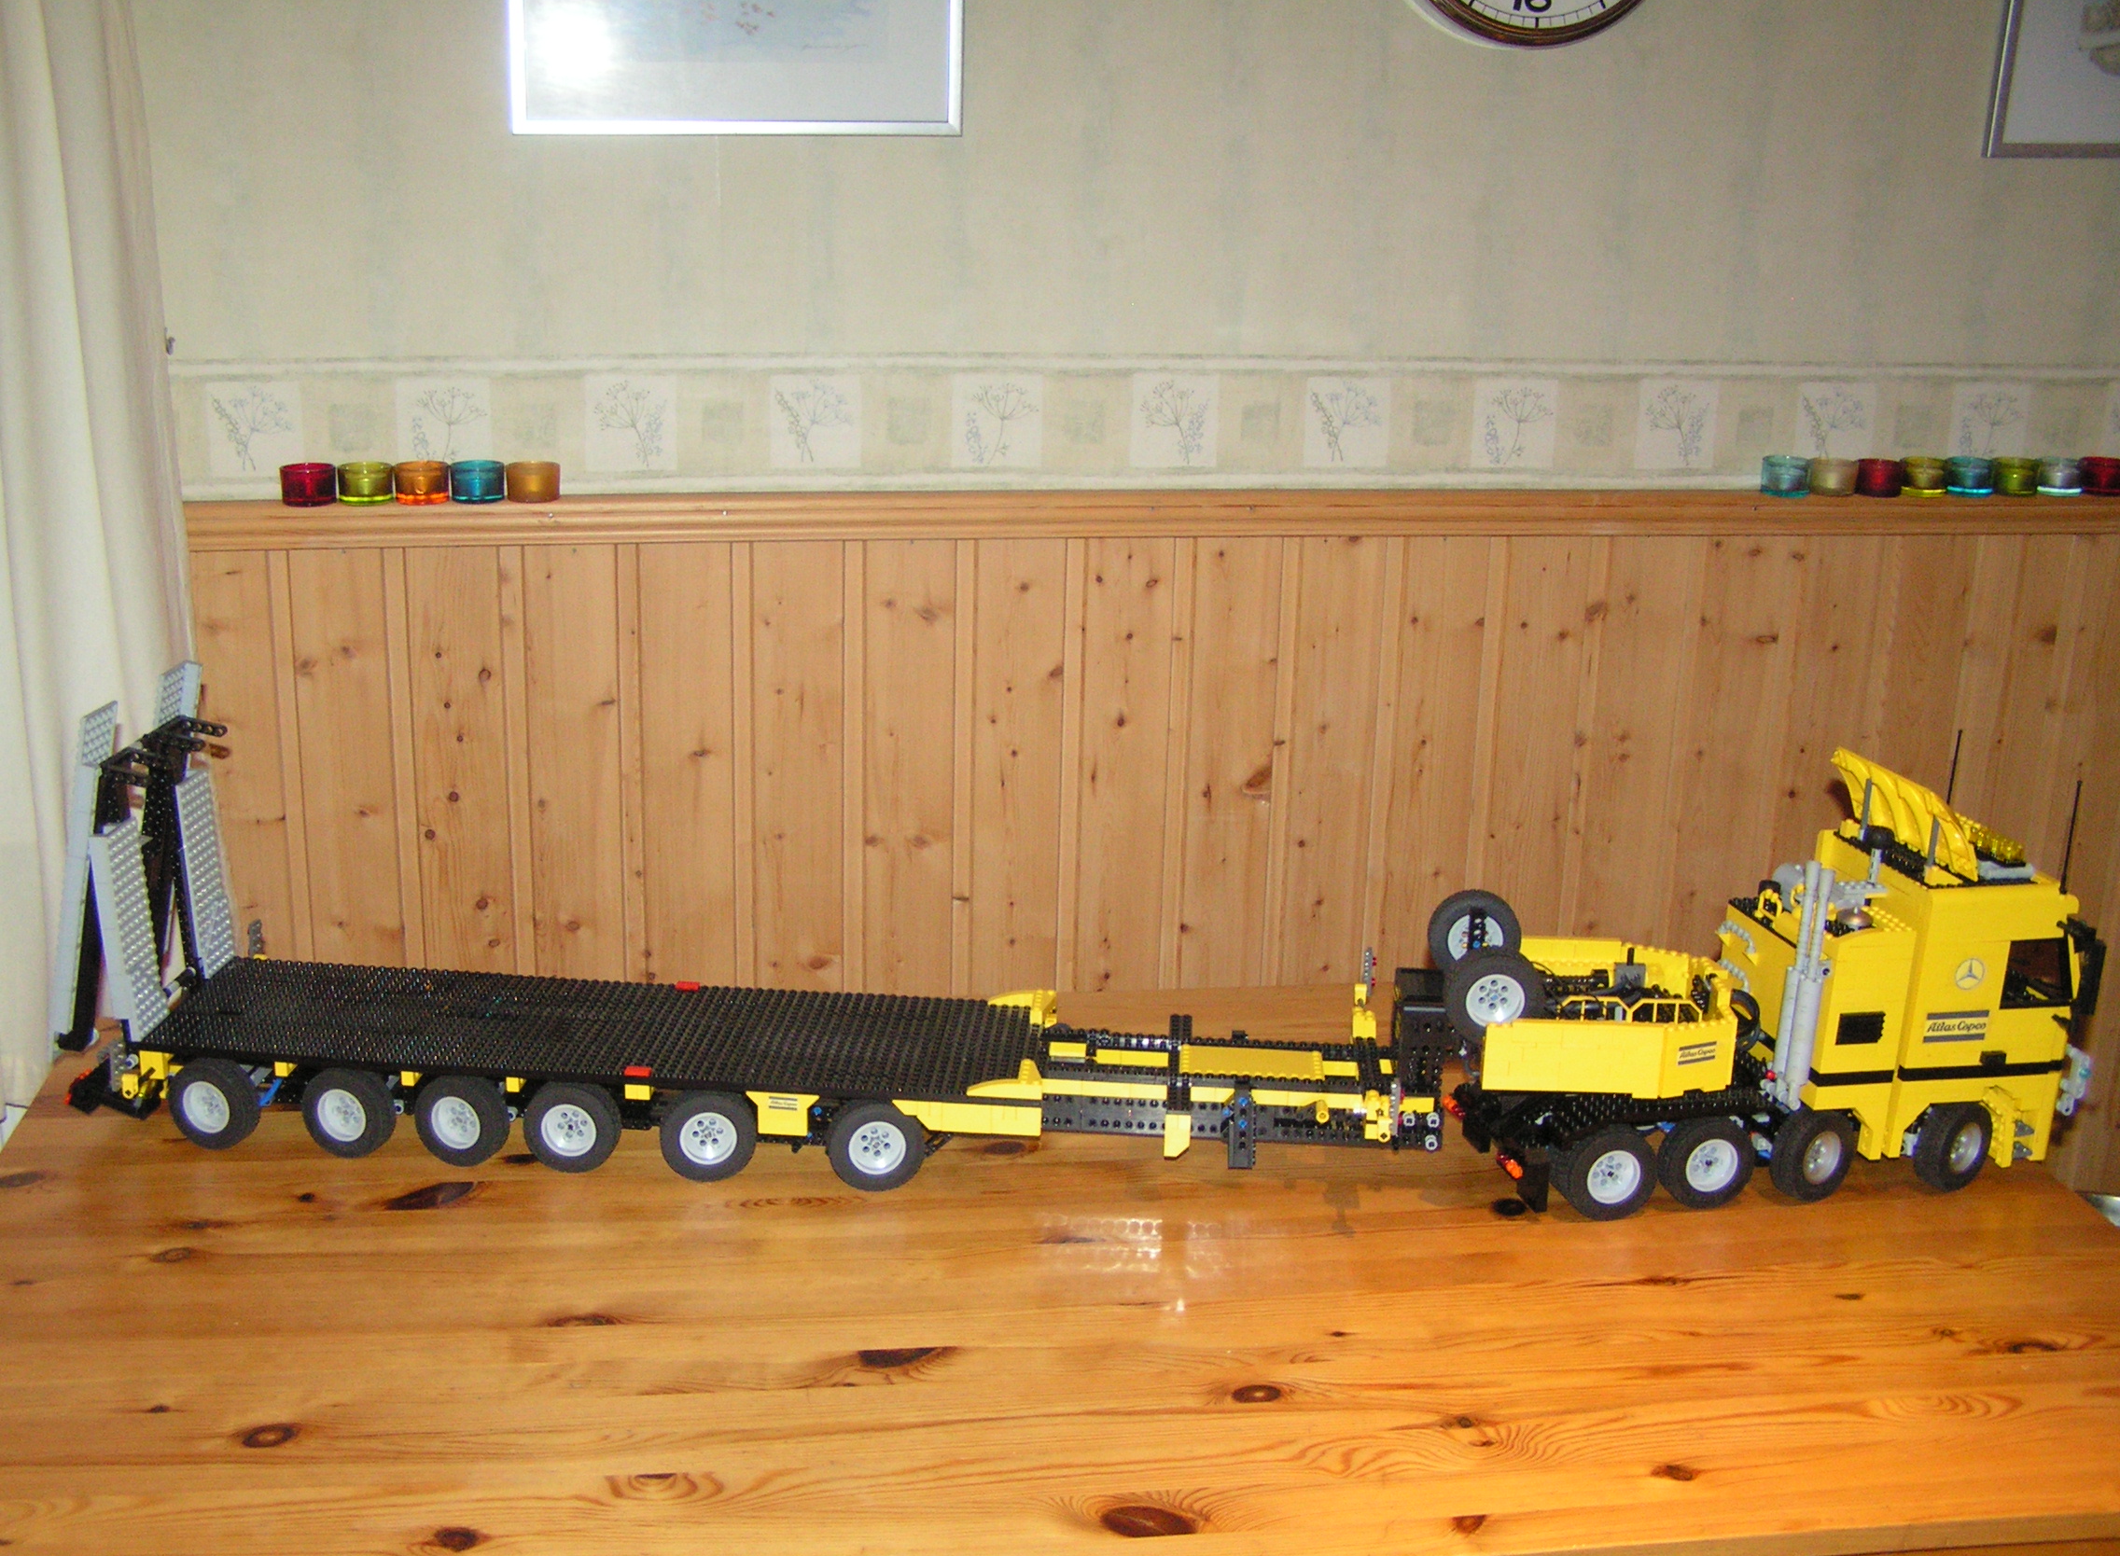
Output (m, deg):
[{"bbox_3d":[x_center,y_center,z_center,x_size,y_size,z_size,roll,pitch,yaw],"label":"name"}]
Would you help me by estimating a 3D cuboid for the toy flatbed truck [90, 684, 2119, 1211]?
[{"bbox_3d":[0.013,0.108,1.557,1.370,0.303,0.213,2,16,0],"label":"toy flatbed truck"}]

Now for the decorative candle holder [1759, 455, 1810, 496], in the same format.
[{"bbox_3d":[0.743,-0.308,2.382,0.050,0.036,0.050,-1,16,-10],"label":"decorative candle holder"}]

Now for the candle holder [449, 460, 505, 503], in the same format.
[{"bbox_3d":[-0.540,-0.276,2.158,0.049,0.034,0.049,-1,18,-9],"label":"candle holder"}]

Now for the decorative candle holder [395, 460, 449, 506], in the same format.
[{"bbox_3d":[-0.587,-0.272,2.142,0.050,0.036,0.050,-1,16,-10],"label":"decorative candle holder"}]

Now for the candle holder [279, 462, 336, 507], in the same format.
[{"bbox_3d":[-0.689,-0.269,2.134,0.049,0.034,0.049,-1,18,-9],"label":"candle holder"}]

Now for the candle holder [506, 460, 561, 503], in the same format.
[{"bbox_3d":[-0.488,-0.274,2.159,0.050,0.036,0.050,-1,16,-10],"label":"candle holder"}]

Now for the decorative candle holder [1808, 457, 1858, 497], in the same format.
[{"bbox_3d":[0.797,-0.312,2.404,0.049,0.034,0.049,-1,18,-9],"label":"decorative candle holder"}]

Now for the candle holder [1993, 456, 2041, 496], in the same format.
[{"bbox_3d":[1.001,-0.317,2.438,0.049,0.034,0.049,-1,18,-9],"label":"candle holder"}]

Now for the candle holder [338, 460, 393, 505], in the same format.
[{"bbox_3d":[-0.639,-0.272,2.142,0.049,0.034,0.049,-1,18,-9],"label":"candle holder"}]

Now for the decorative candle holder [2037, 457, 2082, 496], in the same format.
[{"bbox_3d":[1.052,-0.316,2.449,0.050,0.036,0.050,-1,16,-10],"label":"decorative candle holder"}]

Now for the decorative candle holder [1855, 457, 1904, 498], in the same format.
[{"bbox_3d":[0.849,-0.312,2.413,0.049,0.034,0.049,-1,18,-9],"label":"decorative candle holder"}]

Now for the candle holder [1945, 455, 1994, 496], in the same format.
[{"bbox_3d":[0.949,-0.313,2.426,0.050,0.036,0.050,-1,16,-10],"label":"candle holder"}]

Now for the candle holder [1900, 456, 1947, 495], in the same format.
[{"bbox_3d":[0.896,-0.312,2.414,0.050,0.036,0.050,-1,16,-10],"label":"candle holder"}]

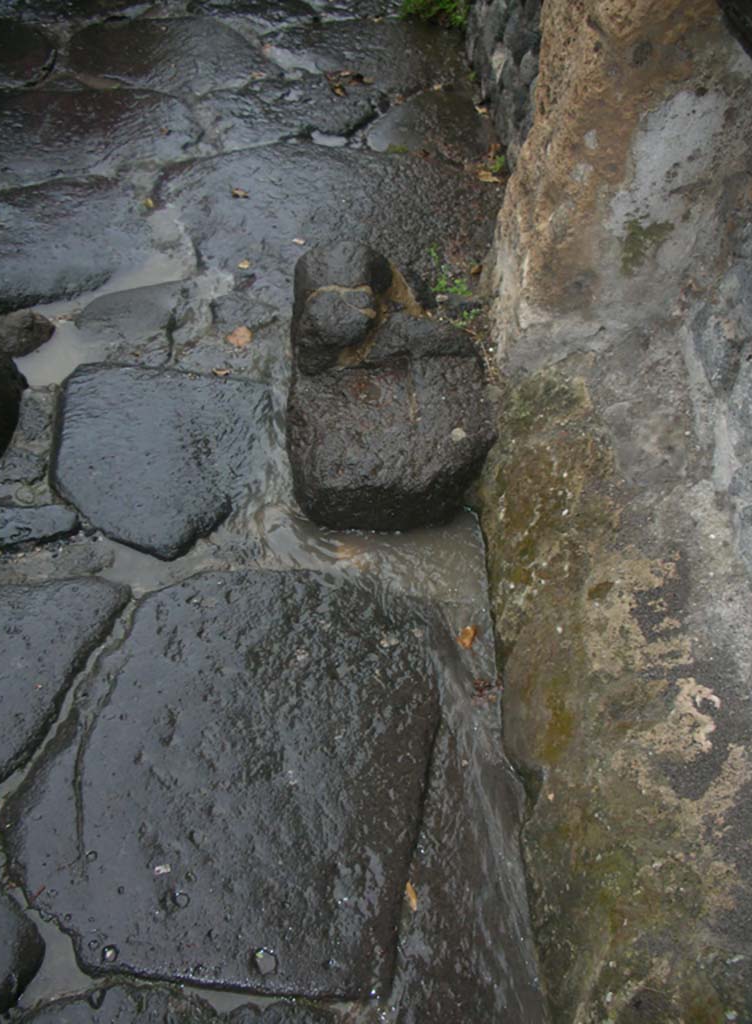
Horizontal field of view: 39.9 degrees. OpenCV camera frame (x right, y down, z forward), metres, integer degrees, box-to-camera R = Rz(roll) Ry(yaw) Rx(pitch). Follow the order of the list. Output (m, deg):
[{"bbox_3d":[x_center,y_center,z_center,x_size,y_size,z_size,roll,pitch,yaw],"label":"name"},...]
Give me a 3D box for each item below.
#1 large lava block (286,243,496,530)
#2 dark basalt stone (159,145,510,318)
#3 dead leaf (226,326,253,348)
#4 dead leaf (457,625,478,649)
[{"bbox_3d":[0.025,-0.246,2.006,0.380,0.230,0.554,0,50,0],"label":"large lava block"},{"bbox_3d":[-0.120,-0.649,2.514,0.857,0.140,0.710,0,50,0],"label":"dark basalt stone"},{"bbox_3d":[-0.294,-0.377,2.236,0.055,0.010,0.073,0,50,0],"label":"dead leaf"},{"bbox_3d":[0.154,0.209,1.751,0.037,0.012,0.049,0,50,0],"label":"dead leaf"}]

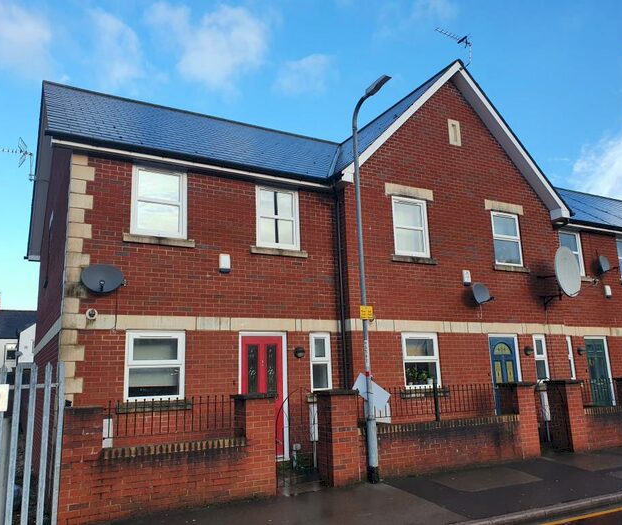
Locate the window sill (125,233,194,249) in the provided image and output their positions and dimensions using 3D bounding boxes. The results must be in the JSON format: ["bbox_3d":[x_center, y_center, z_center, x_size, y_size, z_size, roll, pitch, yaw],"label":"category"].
[{"bbox_3d":[-2.425,-0.333,8.440,1.115,0.130,0.150,5,-13,-29],"label":"window sill"}]

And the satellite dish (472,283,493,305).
[{"bbox_3d":[3.488,0.614,10.696,0.490,0.450,0.500,4,-13,-24],"label":"satellite dish"}]

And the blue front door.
[{"bbox_3d":[4.107,2.573,11.024,0.850,2.060,0.080,5,-14,-28],"label":"blue front door"}]

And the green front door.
[{"bbox_3d":[7.454,2.994,13.547,0.830,2.030,0.070,5,-13,-29],"label":"green front door"}]

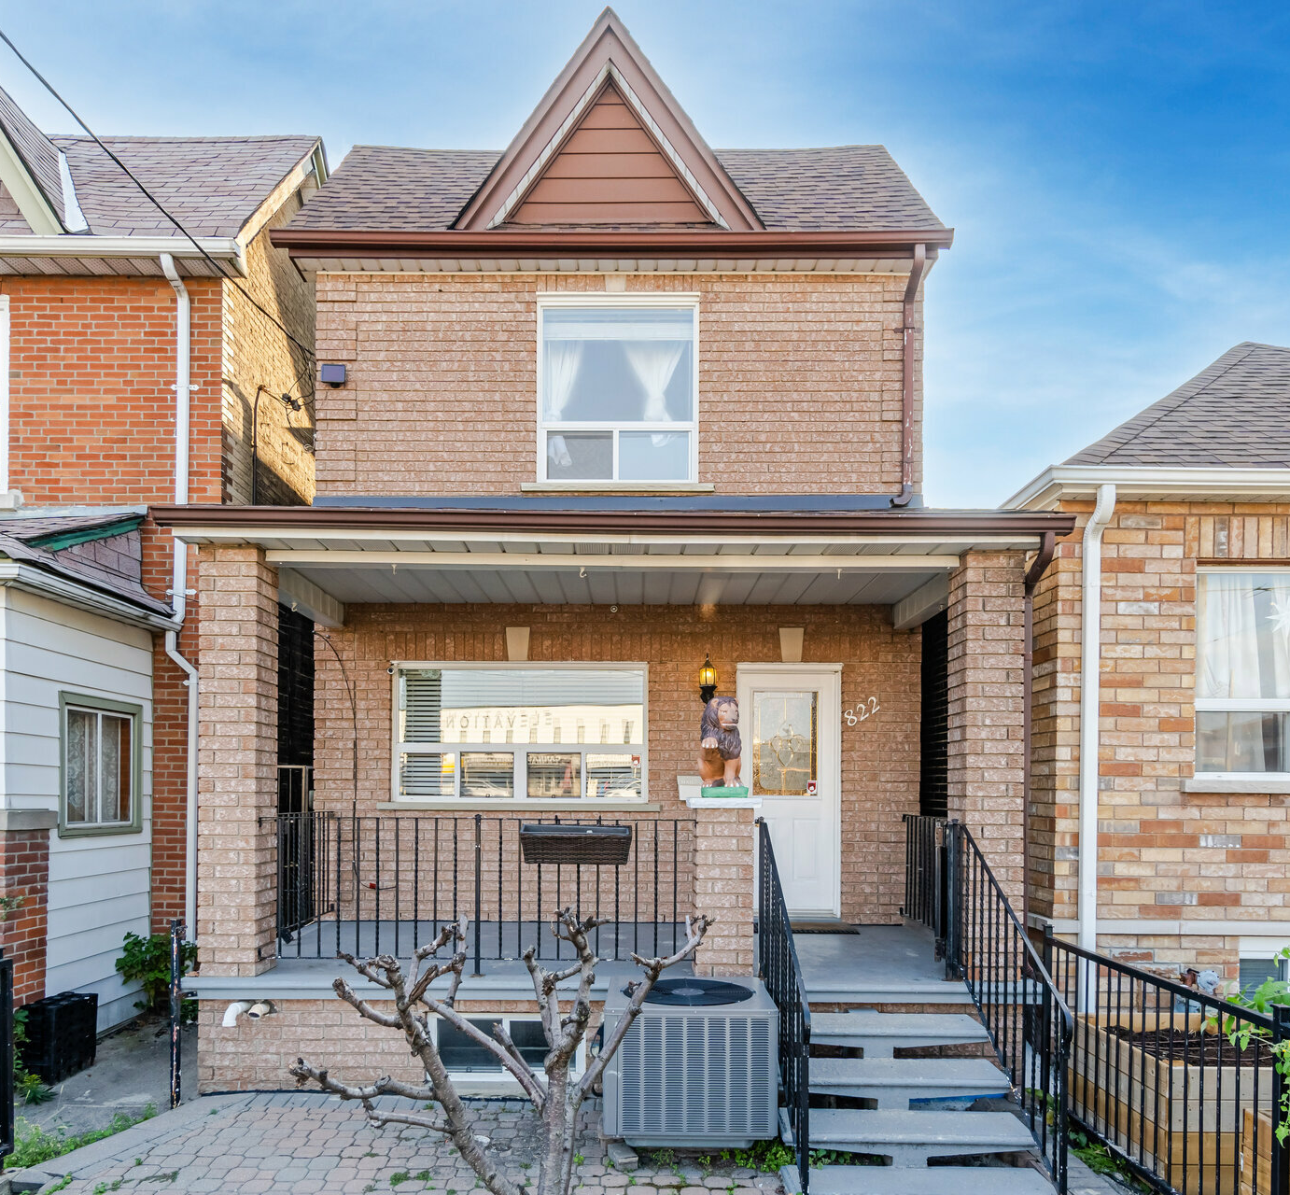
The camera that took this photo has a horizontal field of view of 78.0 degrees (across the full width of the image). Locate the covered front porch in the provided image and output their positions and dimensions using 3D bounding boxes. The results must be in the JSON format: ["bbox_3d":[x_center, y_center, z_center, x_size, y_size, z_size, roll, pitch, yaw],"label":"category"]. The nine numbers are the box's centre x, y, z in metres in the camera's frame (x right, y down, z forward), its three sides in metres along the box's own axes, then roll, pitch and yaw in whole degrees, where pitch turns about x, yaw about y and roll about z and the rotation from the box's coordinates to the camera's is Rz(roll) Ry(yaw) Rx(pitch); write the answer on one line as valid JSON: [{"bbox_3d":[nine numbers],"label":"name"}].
[{"bbox_3d":[-0.200,1.120,5.450,5.120,3.900,2.250,0,-4,0],"label":"covered front porch"}]

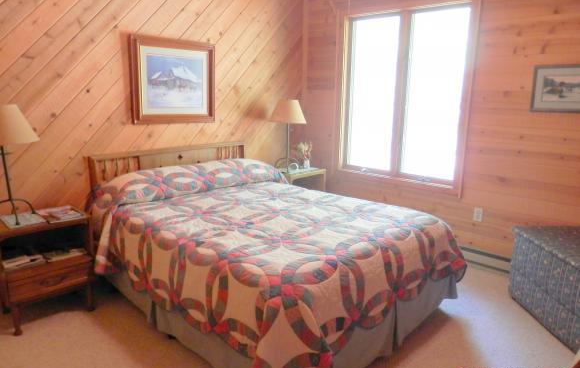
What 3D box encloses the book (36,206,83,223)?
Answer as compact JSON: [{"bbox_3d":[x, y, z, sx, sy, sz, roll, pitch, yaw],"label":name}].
[{"bbox_3d":[-1.464,0.191,2.680,0.291,0.024,0.207,11,16,42],"label":"book"}]

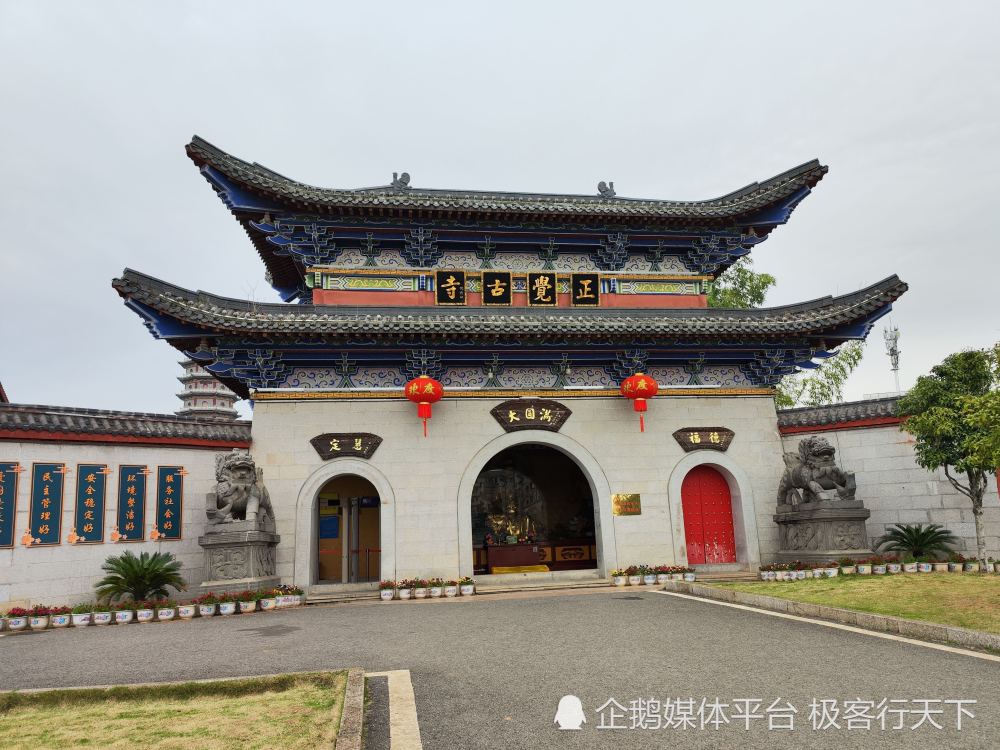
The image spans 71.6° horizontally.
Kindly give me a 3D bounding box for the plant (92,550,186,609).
[{"bbox_3d":[-6.434,3.678,12.425,1.621,1.073,1.621,-12,-15,40],"label":"plant"}]

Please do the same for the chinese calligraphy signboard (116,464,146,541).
[{"bbox_3d":[-6.888,2.398,12.969,0.060,1.418,0.523,-12,-15,40],"label":"chinese calligraphy signboard"}]

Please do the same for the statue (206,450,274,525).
[{"bbox_3d":[-5.171,2.234,13.815,1.050,1.415,1.400,-1,-12,-4],"label":"statue"}]

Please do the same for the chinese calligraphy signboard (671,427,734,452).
[{"bbox_3d":[4.817,1.534,16.372,1.552,0.593,0.100,-1,-12,-7],"label":"chinese calligraphy signboard"}]

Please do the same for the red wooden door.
[{"bbox_3d":[4.900,3.317,16.531,1.490,2.307,0.120,-1,-12,-7],"label":"red wooden door"}]

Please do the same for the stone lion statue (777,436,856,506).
[{"bbox_3d":[6.994,2.124,15.321,1.050,1.485,1.400,1,-12,-12],"label":"stone lion statue"}]

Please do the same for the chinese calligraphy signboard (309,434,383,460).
[{"bbox_3d":[-3.390,1.583,15.362,1.587,0.623,0.100,-1,-12,-7],"label":"chinese calligraphy signboard"}]

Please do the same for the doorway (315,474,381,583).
[{"bbox_3d":[-3.349,3.343,15.211,1.487,2.328,0.450,-1,-12,-7],"label":"doorway"}]

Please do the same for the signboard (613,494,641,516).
[{"bbox_3d":[2.889,2.968,15.836,0.658,0.493,0.040,-1,-12,-7],"label":"signboard"}]

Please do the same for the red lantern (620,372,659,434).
[{"bbox_3d":[3.182,0.620,15.814,0.859,1.330,0.859,-1,-12,-7],"label":"red lantern"}]

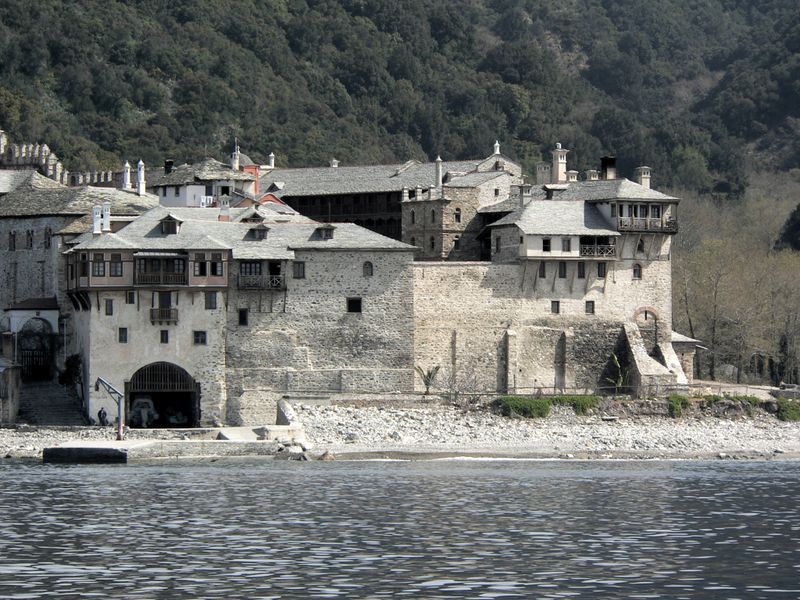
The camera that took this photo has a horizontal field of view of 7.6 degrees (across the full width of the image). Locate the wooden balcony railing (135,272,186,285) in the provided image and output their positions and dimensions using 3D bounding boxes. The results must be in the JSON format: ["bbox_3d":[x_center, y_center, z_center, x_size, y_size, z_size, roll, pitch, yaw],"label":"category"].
[{"bbox_3d":[-19.694,-1.743,496.000,4.200,1.000,0.150,0,-1,-9],"label":"wooden balcony railing"}]

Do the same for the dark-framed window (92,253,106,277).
[{"bbox_3d":[-25.856,-3.055,519.000,1.200,2.050,0.200,0,-1,1],"label":"dark-framed window"}]

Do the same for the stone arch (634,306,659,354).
[{"bbox_3d":[21.577,2.670,528.000,2.300,4.150,0.600,0,-1,-27],"label":"stone arch"}]

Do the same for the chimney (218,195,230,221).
[{"bbox_3d":[-15.391,-8.025,529.000,0.950,2.450,0.950,0,-1,-8],"label":"chimney"}]

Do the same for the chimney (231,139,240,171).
[{"bbox_3d":[-14.428,-12.741,530.000,0.750,2.750,0.750,0,-1,-10],"label":"chimney"}]

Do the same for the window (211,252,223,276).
[{"bbox_3d":[-15.789,-3.055,519.000,1.030,2.050,0.200,0,-1,1],"label":"window"}]

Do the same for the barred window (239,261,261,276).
[{"bbox_3d":[-12.982,-2.717,520.300,1.880,1.450,0.220,0,-1,0],"label":"barred window"}]

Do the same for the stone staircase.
[{"bbox_3d":[-30.188,8.991,524.000,6.100,3.900,7.500,0,-1,-4],"label":"stone staircase"}]

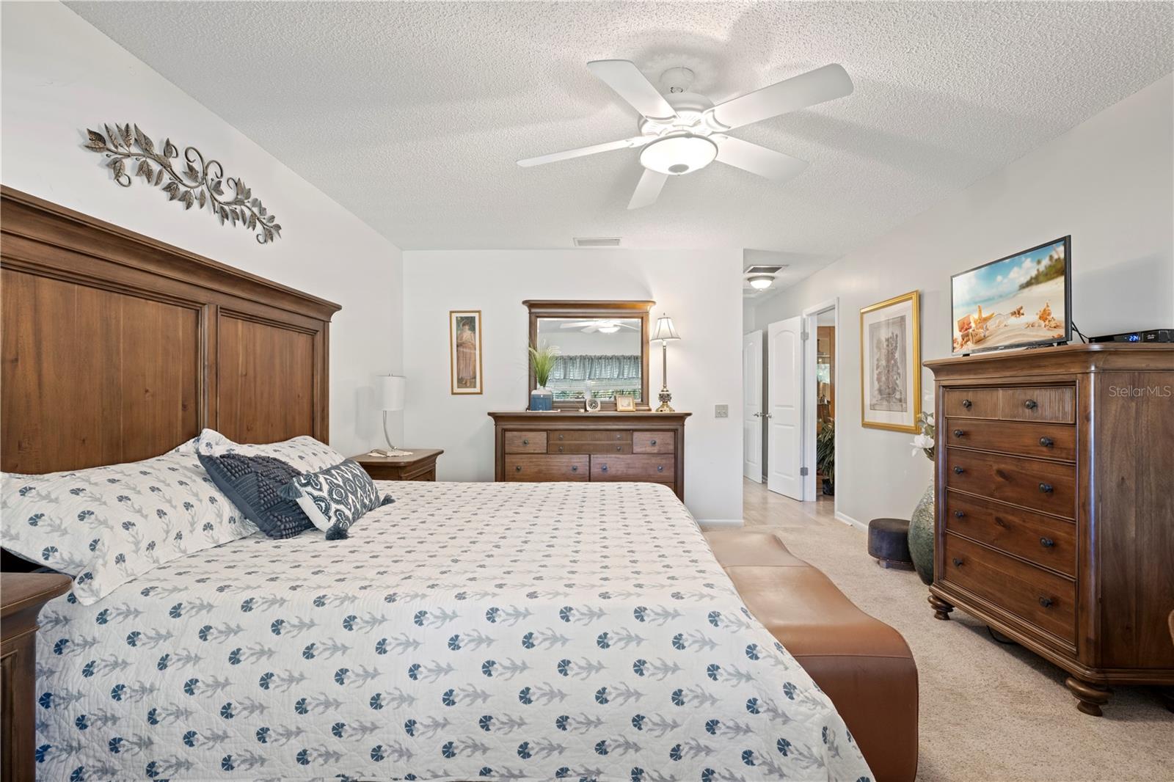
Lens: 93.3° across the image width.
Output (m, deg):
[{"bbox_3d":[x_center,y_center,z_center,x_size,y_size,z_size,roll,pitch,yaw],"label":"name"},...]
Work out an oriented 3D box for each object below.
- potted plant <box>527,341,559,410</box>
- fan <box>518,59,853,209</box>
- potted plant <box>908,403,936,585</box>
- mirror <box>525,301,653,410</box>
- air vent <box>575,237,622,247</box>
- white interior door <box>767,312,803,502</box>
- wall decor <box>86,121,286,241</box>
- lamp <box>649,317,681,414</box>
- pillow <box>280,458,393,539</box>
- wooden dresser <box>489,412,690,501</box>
[{"bbox_3d":[-0.366,-0.122,4.660,0.260,0.588,0.220,0,0,0],"label":"potted plant"},{"bbox_3d":[0.373,-1.065,2.228,1.300,0.390,1.300,0,0,0],"label":"fan"},{"bbox_3d":[2.210,0.600,3.500,0.370,1.220,0.370,0,0,0],"label":"potted plant"},{"bbox_3d":[0.020,-0.302,4.850,1.117,0.963,0.090,0,0,0],"label":"mirror"},{"bbox_3d":[0.094,-1.252,4.695,0.400,0.020,0.260,0,0,1],"label":"air vent"},{"bbox_3d":[2.295,0.193,6.410,0.040,2.020,0.715,0,0,-12],"label":"white interior door"},{"bbox_3d":[-1.615,-0.861,2.360,0.050,0.285,1.140,0,0,0],"label":"wall decor"},{"bbox_3d":[0.663,-0.240,4.700,0.260,0.833,0.260,0,0,0],"label":"lamp"},{"bbox_3d":[-0.995,0.415,2.270,0.140,0.280,0.510,-32,0,0],"label":"pillow"},{"bbox_3d":[0.031,0.688,4.685,1.630,1.030,0.480,0,0,1],"label":"wooden dresser"}]

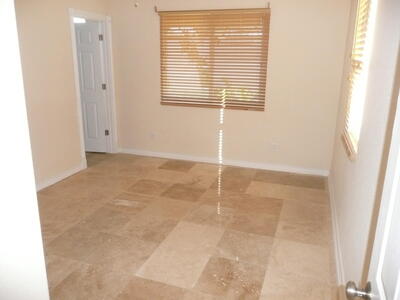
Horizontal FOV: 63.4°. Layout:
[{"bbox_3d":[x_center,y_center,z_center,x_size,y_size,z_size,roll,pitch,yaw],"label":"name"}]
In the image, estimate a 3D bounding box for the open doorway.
[{"bbox_3d":[-1.560,-0.860,4.785,0.150,2.130,0.890,6,17,18],"label":"open doorway"}]

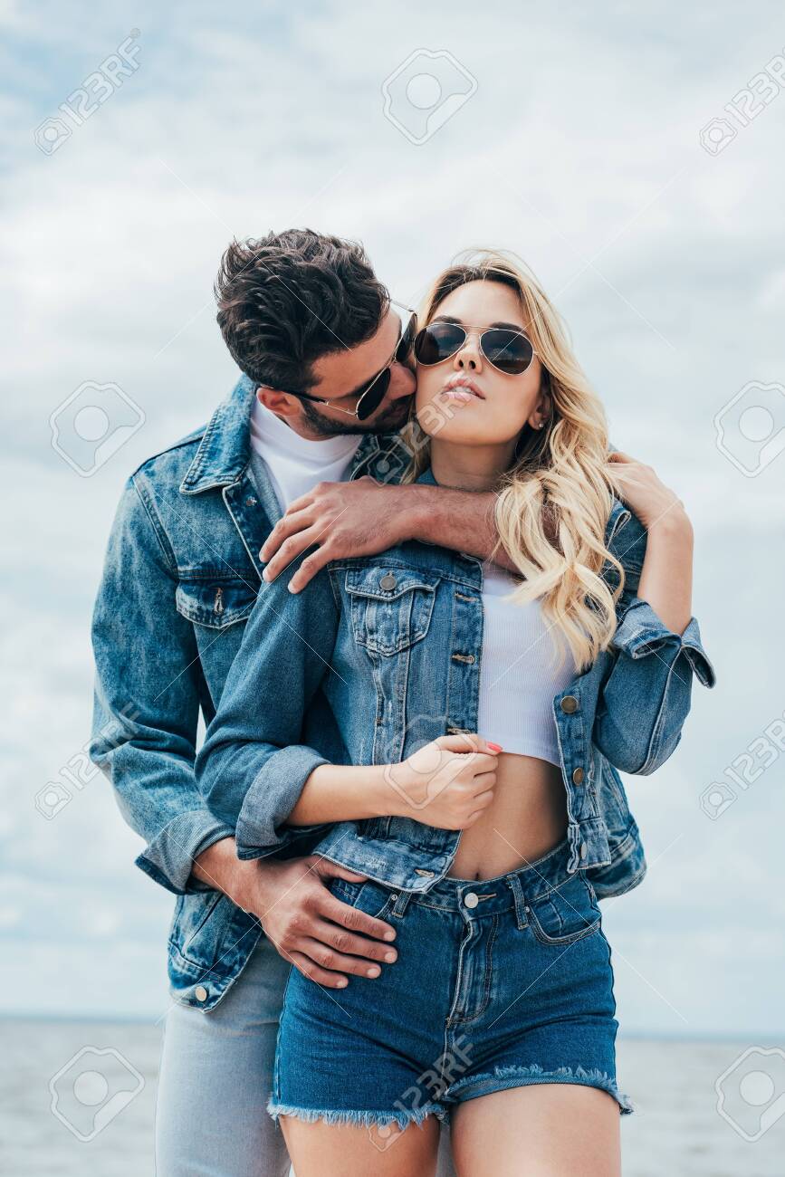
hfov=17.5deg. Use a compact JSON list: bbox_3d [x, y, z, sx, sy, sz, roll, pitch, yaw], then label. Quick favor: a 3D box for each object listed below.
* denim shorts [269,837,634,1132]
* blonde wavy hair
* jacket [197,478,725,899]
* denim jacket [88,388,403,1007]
[{"bbox_3d":[0.058,0.412,2.670,0.365,0.300,0.235,3,-10,-7],"label":"denim shorts"},{"bbox_3d":[0.130,-0.139,2.770,0.240,0.455,0.250,0,-10,10],"label":"blonde wavy hair"},{"bbox_3d":[0.063,0.100,2.710,0.530,0.460,0.320,2,-10,-4],"label":"jacket"},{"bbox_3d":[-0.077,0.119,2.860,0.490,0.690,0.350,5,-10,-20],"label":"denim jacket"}]

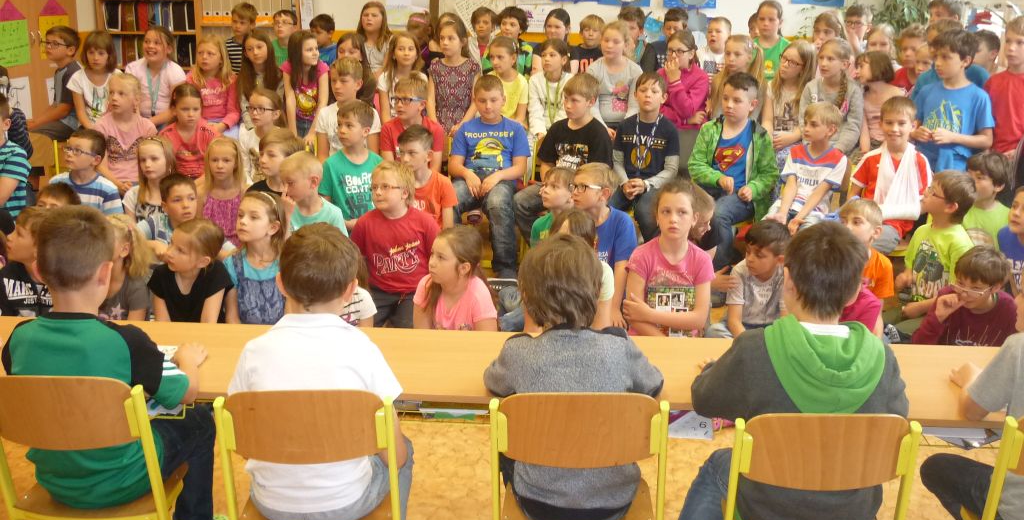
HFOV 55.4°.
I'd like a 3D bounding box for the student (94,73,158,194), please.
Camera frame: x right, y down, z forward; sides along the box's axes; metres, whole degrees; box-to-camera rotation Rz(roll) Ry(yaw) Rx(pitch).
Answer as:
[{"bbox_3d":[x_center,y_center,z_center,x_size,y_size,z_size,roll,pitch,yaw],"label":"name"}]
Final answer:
[{"bbox_3d":[-1.944,-0.354,4.882,0.400,1.131,0.620,4,16,11],"label":"student"}]

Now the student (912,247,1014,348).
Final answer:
[{"bbox_3d":[1.485,0.278,3.308,0.460,0.636,0.520,9,16,31],"label":"student"}]

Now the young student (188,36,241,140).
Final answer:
[{"bbox_3d":[-1.786,-0.802,5.921,0.400,1.090,0.600,-1,17,-7],"label":"young student"}]

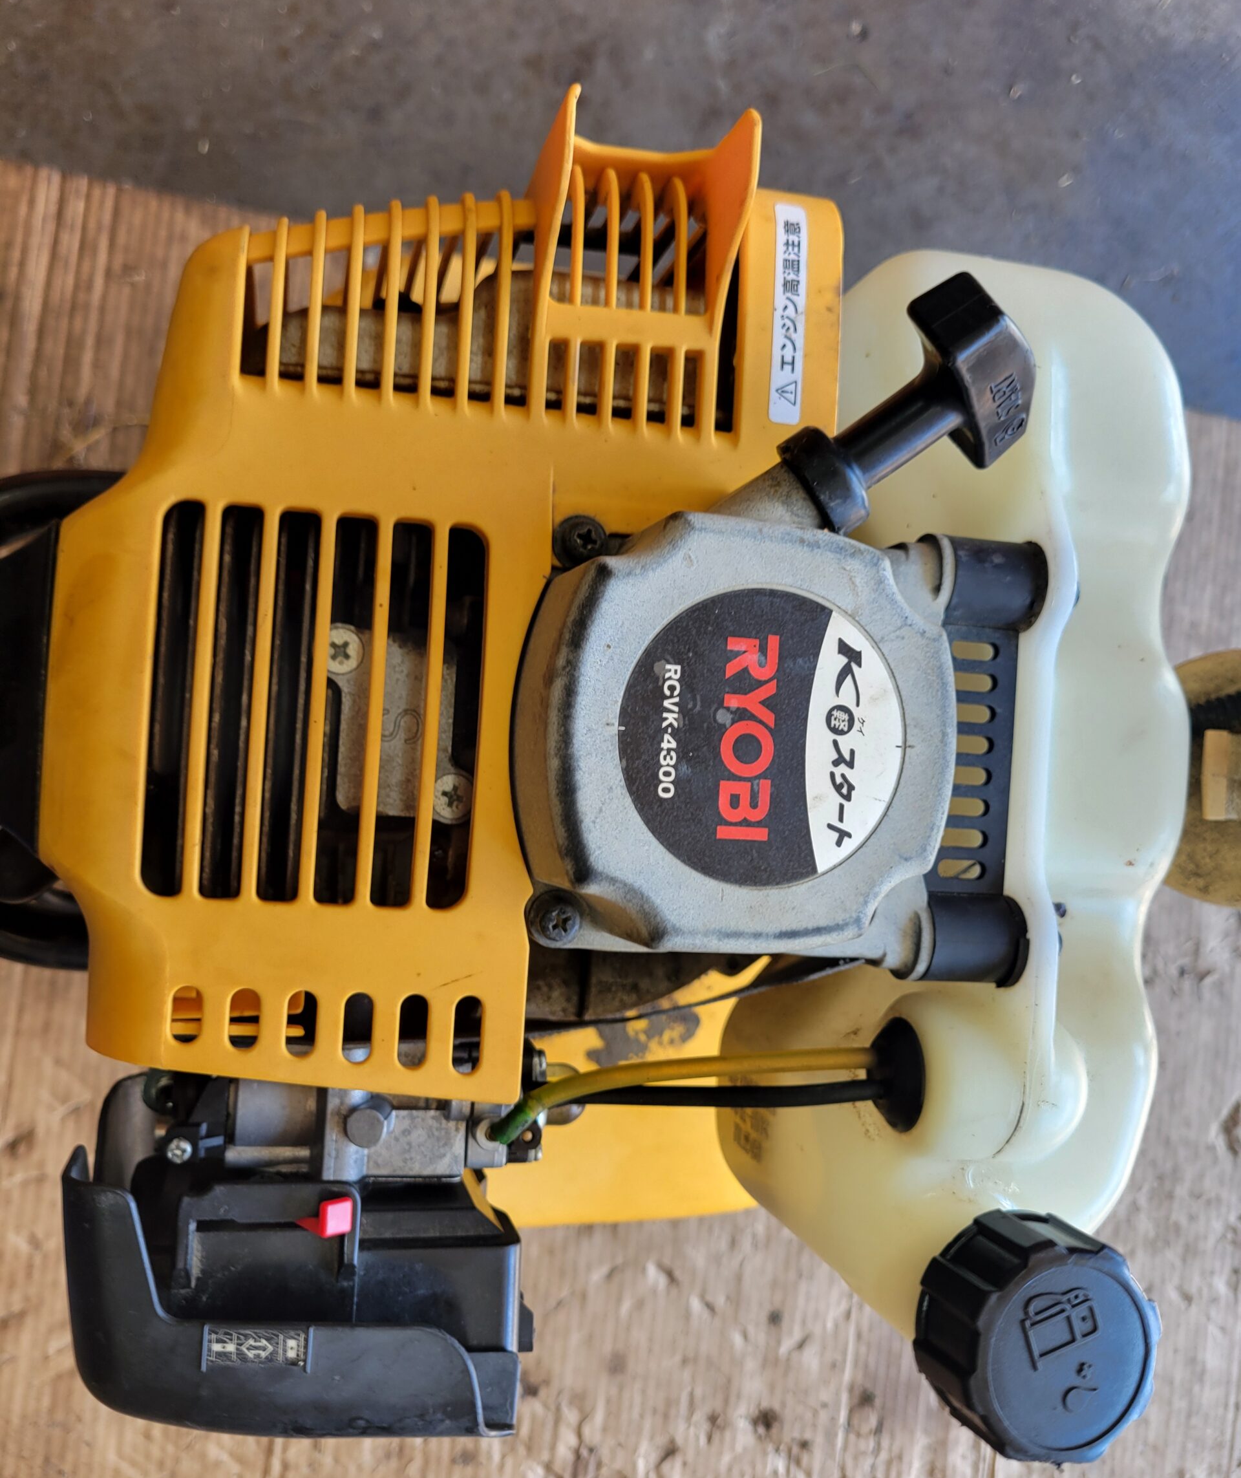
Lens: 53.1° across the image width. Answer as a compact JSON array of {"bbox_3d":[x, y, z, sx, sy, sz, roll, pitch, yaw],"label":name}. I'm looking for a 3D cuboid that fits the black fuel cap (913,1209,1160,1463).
[{"bbox_3d":[0.100,0.144,0.303,0.048,0.031,0.048,1,87,-14],"label":"black fuel cap"}]

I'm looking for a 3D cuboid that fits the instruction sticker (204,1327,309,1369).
[{"bbox_3d":[-0.078,0.130,0.265,0.022,0.001,0.010,4,99,-13],"label":"instruction sticker"}]

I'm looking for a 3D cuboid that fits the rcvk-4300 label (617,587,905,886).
[{"bbox_3d":[0.030,0.000,0.254,0.061,0.001,0.061,5,90,-13],"label":"rcvk-4300 label"}]

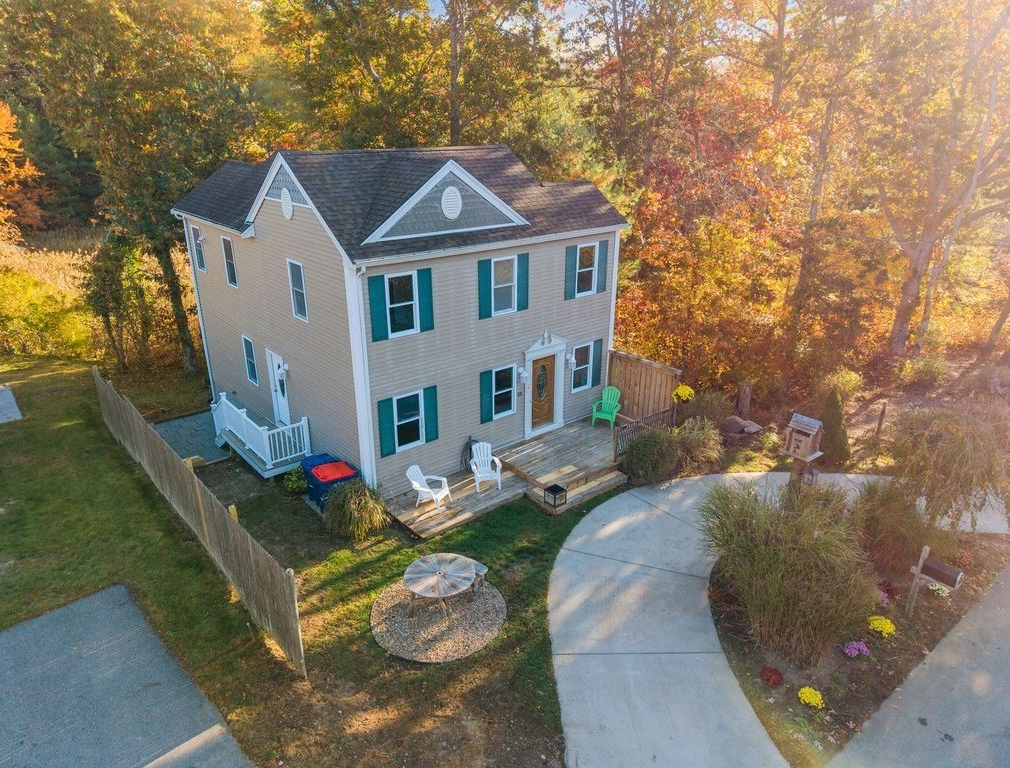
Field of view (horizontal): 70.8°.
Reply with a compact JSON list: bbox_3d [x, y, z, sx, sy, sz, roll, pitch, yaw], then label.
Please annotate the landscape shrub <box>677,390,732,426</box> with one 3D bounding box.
[{"bbox_3d":[5.773,0.774,20.574,1.504,1.031,1.504,-16,26,-37],"label":"landscape shrub"}]

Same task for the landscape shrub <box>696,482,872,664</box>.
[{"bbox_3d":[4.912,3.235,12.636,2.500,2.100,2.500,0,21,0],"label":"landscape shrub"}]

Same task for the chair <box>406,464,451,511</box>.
[{"bbox_3d":[-1.656,2.329,16.157,0.820,0.920,0.740,10,23,23],"label":"chair"}]

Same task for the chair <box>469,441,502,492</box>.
[{"bbox_3d":[-0.453,1.991,17.047,0.740,0.920,0.820,-5,21,-13],"label":"chair"}]

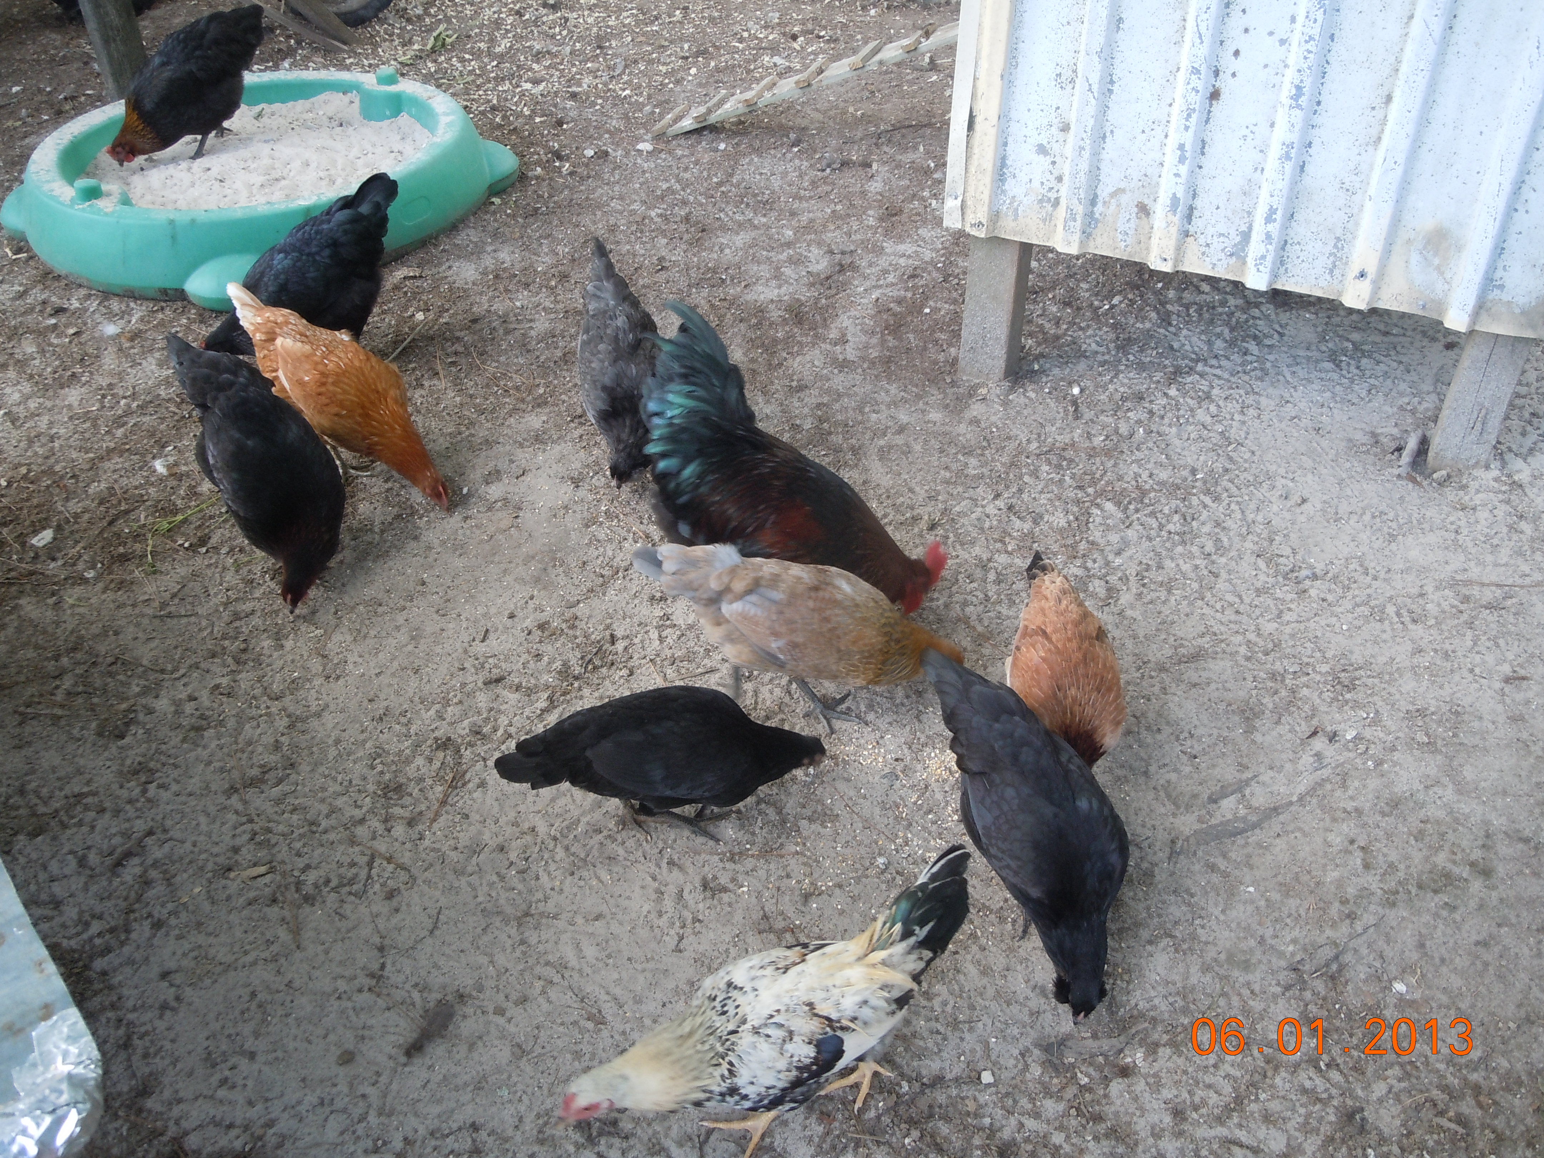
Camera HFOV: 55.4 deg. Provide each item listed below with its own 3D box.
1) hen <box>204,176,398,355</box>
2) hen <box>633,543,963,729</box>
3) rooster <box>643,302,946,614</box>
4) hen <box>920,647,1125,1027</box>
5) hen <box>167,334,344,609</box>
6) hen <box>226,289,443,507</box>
[{"bbox_3d":[-0.927,-0.603,2.868,0.385,0.315,0.170,-18,37,-26],"label":"hen"},{"bbox_3d":[0.043,0.059,1.893,0.424,0.260,0.160,-4,33,-6],"label":"hen"},{"bbox_3d":[0.027,-0.162,2.118,0.484,0.390,0.210,23,39,31],"label":"rooster"},{"bbox_3d":[0.277,0.266,1.595,0.160,0.235,0.370,-9,34,-14],"label":"hen"},{"bbox_3d":[-0.797,-0.168,2.211,0.170,0.290,0.420,-18,37,-27],"label":"hen"},{"bbox_3d":[-0.708,-0.299,2.400,0.424,0.310,0.165,19,37,26],"label":"hen"}]

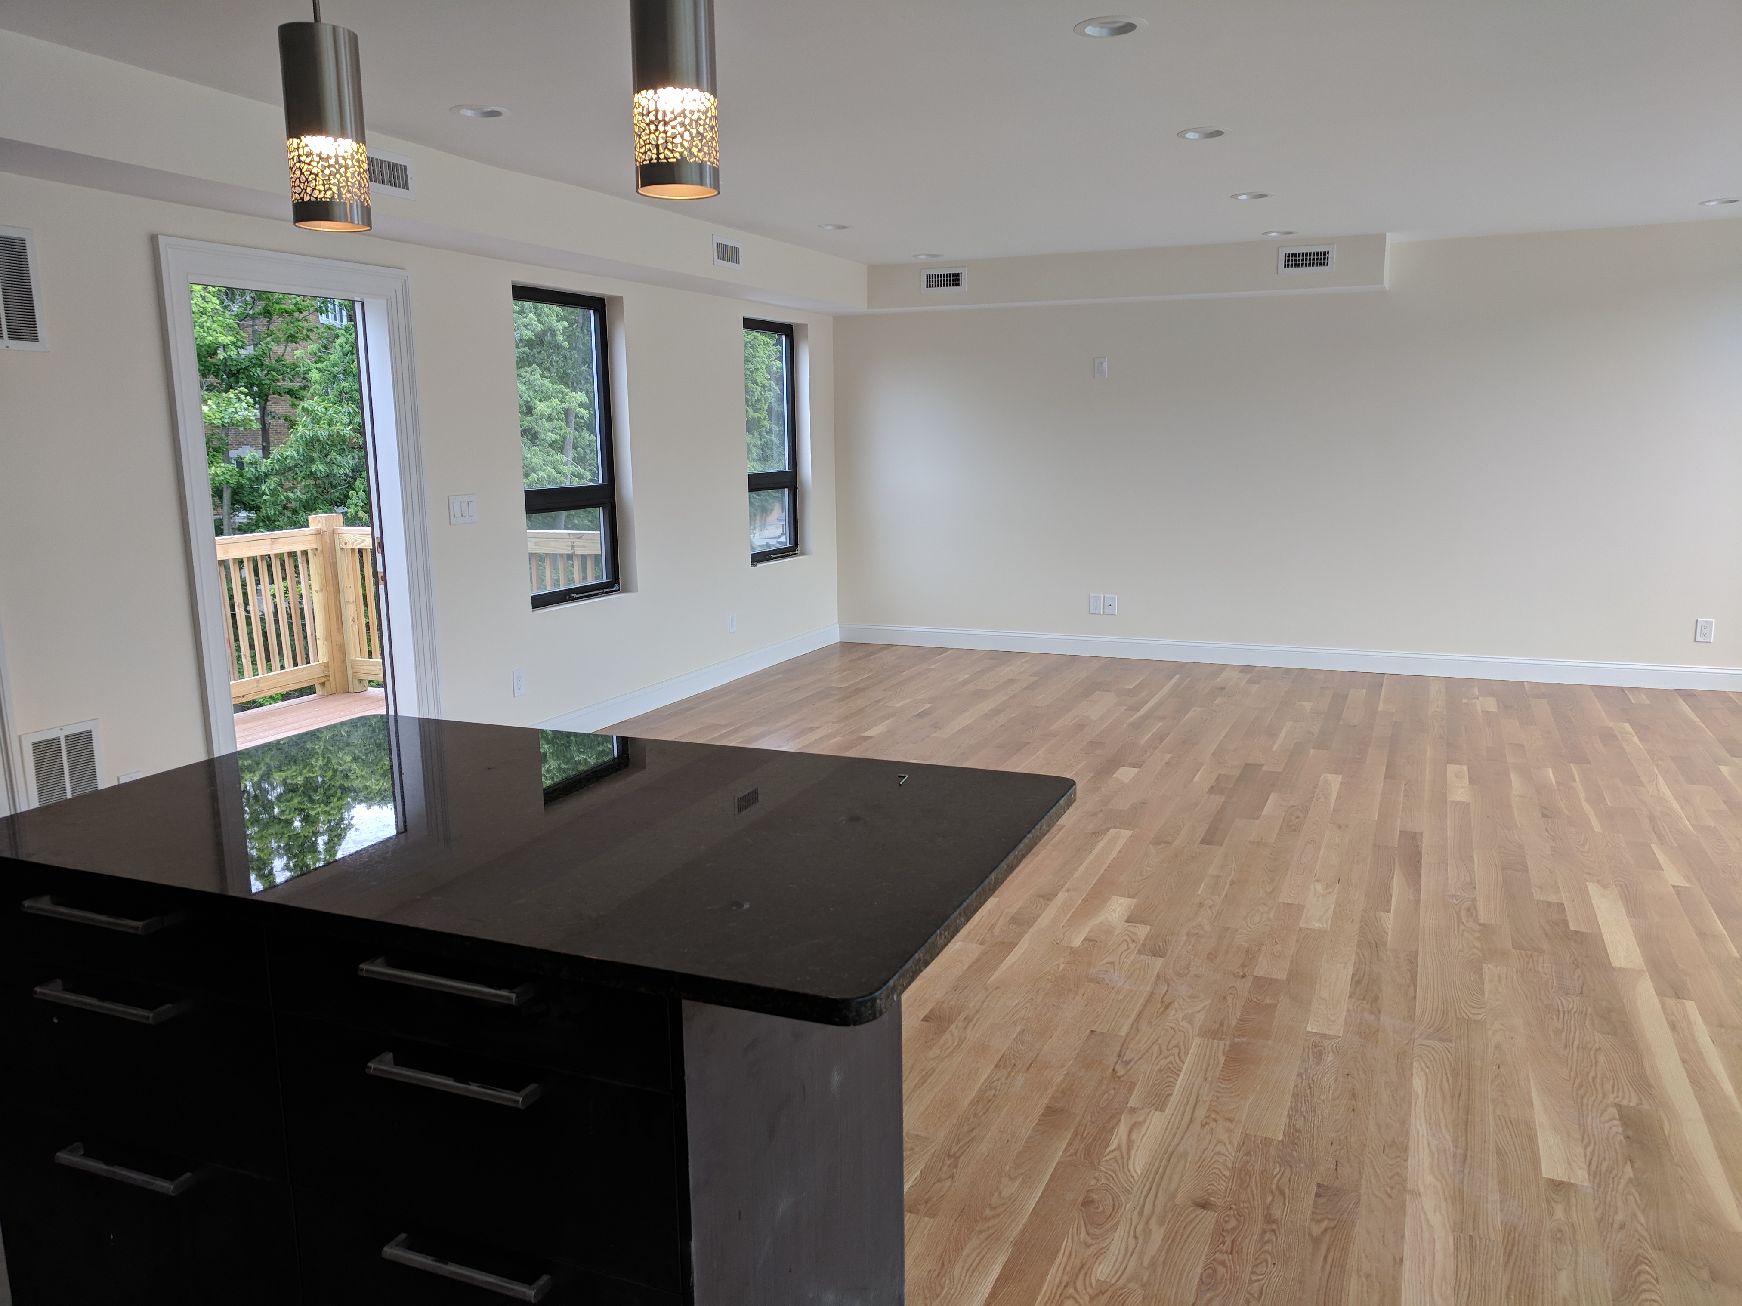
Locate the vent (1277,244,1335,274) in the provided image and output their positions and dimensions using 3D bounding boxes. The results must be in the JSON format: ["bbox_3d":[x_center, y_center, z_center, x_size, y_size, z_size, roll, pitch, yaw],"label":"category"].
[{"bbox_3d":[2.428,-2.199,7.303,0.300,0.150,0.025,3,11,23],"label":"vent"}]

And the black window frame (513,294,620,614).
[{"bbox_3d":[-1.550,-1.000,6.418,0.080,1.500,0.890,3,11,23],"label":"black window frame"}]

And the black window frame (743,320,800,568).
[{"bbox_3d":[-0.712,-1.347,8.381,0.080,1.510,0.885,3,11,23],"label":"black window frame"}]

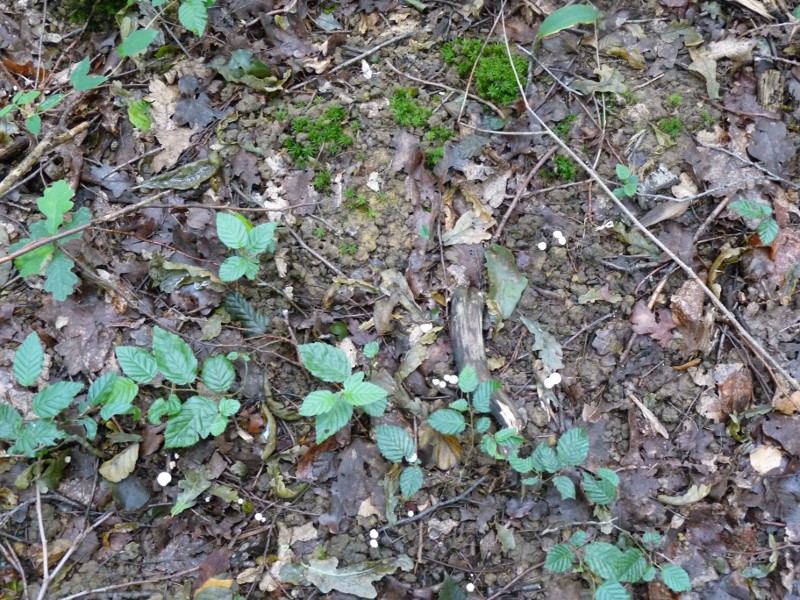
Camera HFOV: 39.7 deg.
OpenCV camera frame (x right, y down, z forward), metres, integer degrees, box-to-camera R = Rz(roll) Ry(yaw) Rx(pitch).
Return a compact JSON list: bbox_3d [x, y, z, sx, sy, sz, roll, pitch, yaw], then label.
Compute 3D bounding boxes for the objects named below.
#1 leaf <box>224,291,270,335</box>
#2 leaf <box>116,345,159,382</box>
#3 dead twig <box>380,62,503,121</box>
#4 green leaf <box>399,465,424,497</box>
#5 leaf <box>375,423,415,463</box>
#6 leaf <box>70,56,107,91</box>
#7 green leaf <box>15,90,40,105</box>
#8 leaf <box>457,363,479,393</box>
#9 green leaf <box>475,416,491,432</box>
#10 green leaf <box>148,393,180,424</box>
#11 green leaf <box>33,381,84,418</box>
[{"bbox_3d":[-0.170,0.014,1.227,0.029,0.010,0.069,-40,70,-17],"label":"leaf"},{"bbox_3d":[-0.272,0.067,1.151,0.055,0.012,0.030,38,70,17],"label":"leaf"},{"bbox_3d":[0.060,-0.281,1.468,0.185,0.014,0.022,29,62,18],"label":"dead twig"},{"bbox_3d":[0.012,0.183,1.127,0.023,0.010,0.033,10,64,5],"label":"green leaf"},{"bbox_3d":[-0.004,0.159,1.230,0.035,0.012,0.052,-40,70,-18],"label":"leaf"},{"bbox_3d":[-0.395,-0.285,1.414,0.046,0.022,0.054,25,60,15],"label":"leaf"},{"bbox_3d":[-0.468,-0.254,1.393,0.021,0.009,0.037,30,52,27],"label":"green leaf"},{"bbox_3d":[0.065,0.074,1.065,0.021,0.012,0.032,1,57,1],"label":"leaf"},{"bbox_3d":[0.092,0.139,1.239,0.022,0.006,0.015,-40,70,-18],"label":"green leaf"},{"bbox_3d":[-0.232,0.108,1.092,0.030,0.013,0.034,24,60,15],"label":"green leaf"},{"bbox_3d":[-0.380,0.110,1.231,0.057,0.014,0.037,-34,68,-16],"label":"green leaf"}]

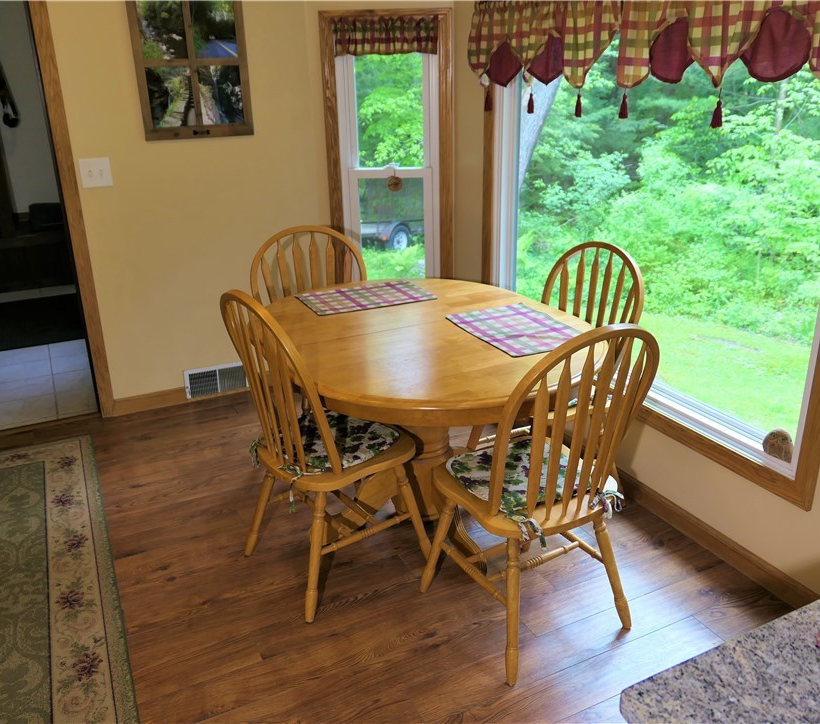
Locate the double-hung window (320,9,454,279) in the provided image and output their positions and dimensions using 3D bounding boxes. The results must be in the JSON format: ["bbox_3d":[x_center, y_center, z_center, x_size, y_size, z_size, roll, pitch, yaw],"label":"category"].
[{"bbox_3d":[-0.094,-0.928,3.642,0.654,1.522,0.090,5,21,16],"label":"double-hung window"}]

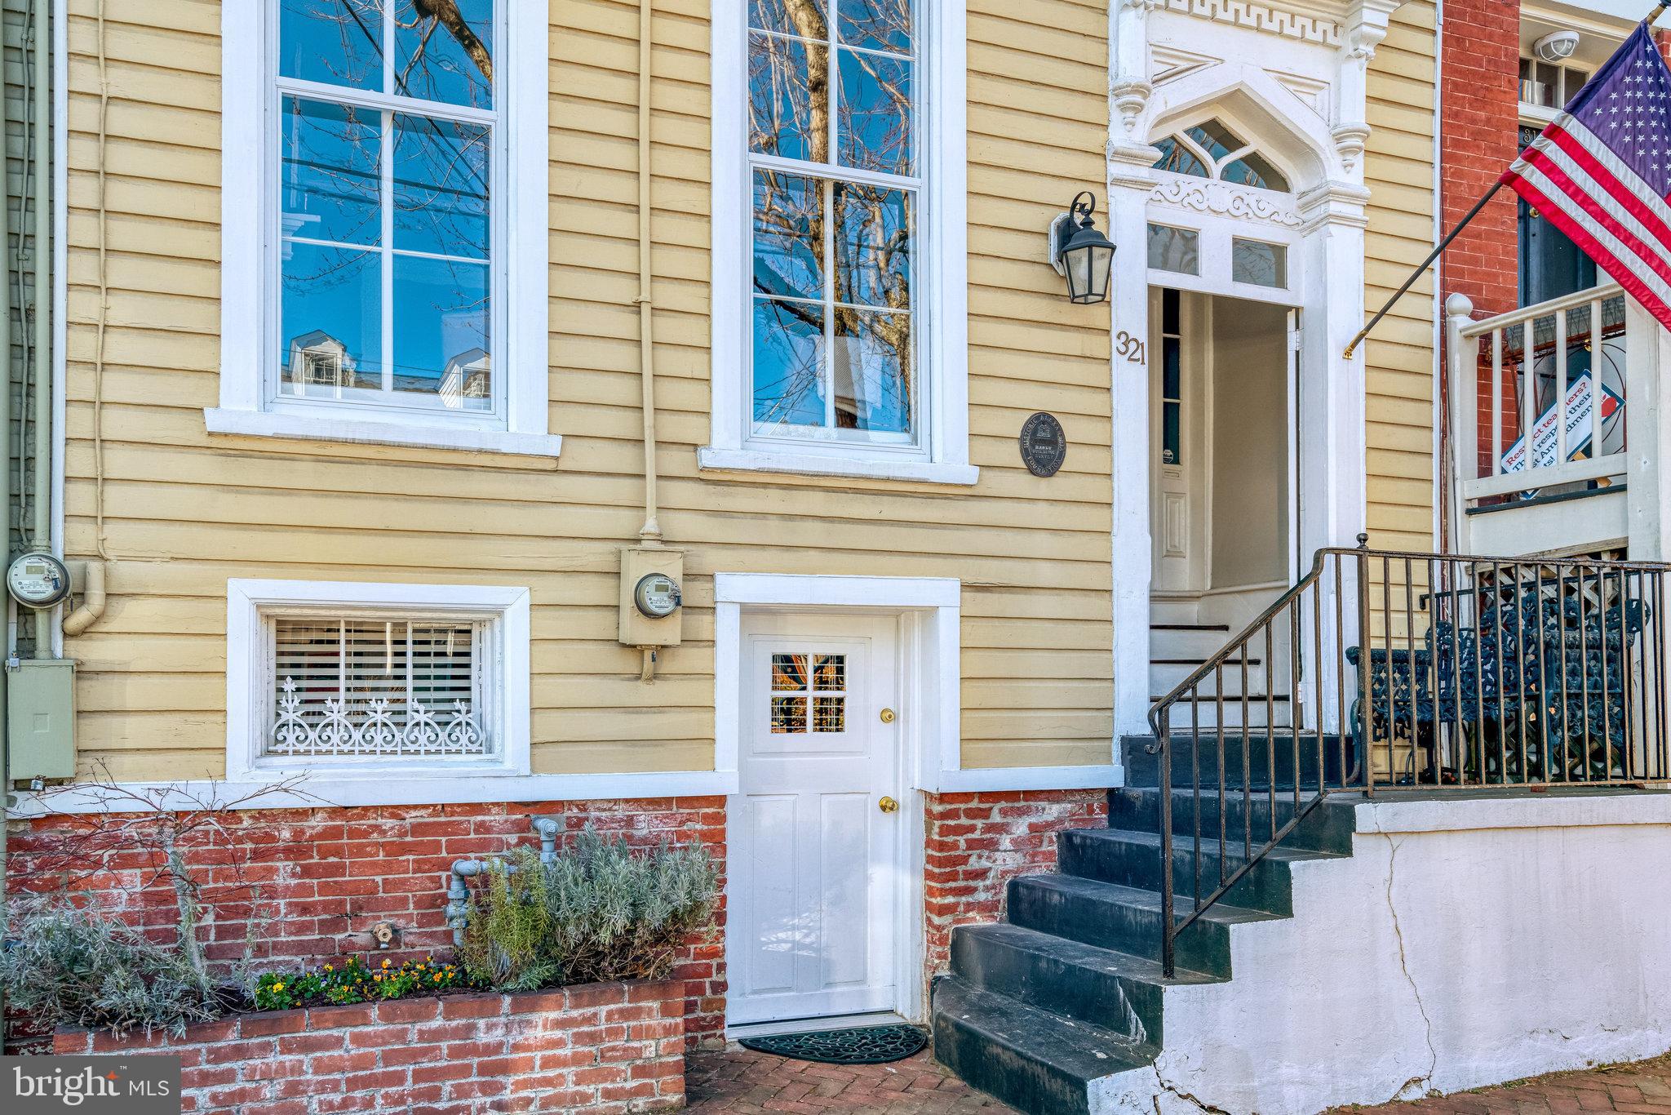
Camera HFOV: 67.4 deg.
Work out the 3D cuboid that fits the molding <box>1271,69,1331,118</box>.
[{"bbox_3d":[2.138,-2.130,5.755,0.310,0.195,0.050,2,-5,-19],"label":"molding"}]

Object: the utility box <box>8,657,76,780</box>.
[{"bbox_3d":[-2.806,0.570,4.434,0.205,0.420,0.120,1,-2,-20],"label":"utility box"}]

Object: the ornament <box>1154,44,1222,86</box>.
[{"bbox_3d":[1.716,-2.399,6.112,0.420,0.200,0.050,1,-2,-20],"label":"ornament"}]

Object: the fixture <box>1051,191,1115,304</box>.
[{"bbox_3d":[1.026,-1.284,5.231,0.210,0.420,0.270,2,-5,-19],"label":"fixture"}]

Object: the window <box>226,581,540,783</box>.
[{"bbox_3d":[-1.764,0.465,4.887,1.110,0.760,0.120,1,-2,-20],"label":"window"}]

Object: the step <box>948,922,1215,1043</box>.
[{"bbox_3d":[0.895,1.567,4.676,0.261,0.206,1.292,2,-5,-24],"label":"step"}]

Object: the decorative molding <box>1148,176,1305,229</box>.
[{"bbox_3d":[1.967,-1.813,6.390,1.000,0.150,0.050,1,-2,-20],"label":"decorative molding"}]

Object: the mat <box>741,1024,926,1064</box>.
[{"bbox_3d":[-0.014,2.050,5.301,0.800,0.020,0.430,1,-2,-20],"label":"mat"}]

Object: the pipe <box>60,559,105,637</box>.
[{"bbox_3d":[-2.693,0.145,4.485,0.140,0.270,0.100,1,-2,-20],"label":"pipe"}]

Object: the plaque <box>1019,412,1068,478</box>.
[{"bbox_3d":[0.976,-0.527,5.884,0.235,0.295,0.025,1,-2,-20],"label":"plaque"}]

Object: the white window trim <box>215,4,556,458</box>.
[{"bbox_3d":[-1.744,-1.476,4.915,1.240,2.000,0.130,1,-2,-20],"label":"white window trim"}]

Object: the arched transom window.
[{"bbox_3d":[1.752,-1.842,5.786,0.760,0.300,0.070,2,-5,-19],"label":"arched transom window"}]

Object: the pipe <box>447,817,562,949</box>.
[{"bbox_3d":[-1.309,1.278,4.939,0.440,0.500,0.160,1,-2,-20],"label":"pipe"}]

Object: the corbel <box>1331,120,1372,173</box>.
[{"bbox_3d":[2.365,-1.882,5.746,0.155,0.210,0.125,2,-5,-19],"label":"corbel"}]

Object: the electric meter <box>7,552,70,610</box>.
[{"bbox_3d":[-2.631,0.073,4.108,0.180,0.185,0.110,2,-5,-19],"label":"electric meter"}]

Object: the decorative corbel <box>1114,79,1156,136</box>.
[{"bbox_3d":[1.294,-1.933,5.393,0.155,0.210,0.125,2,-5,-19],"label":"decorative corbel"}]

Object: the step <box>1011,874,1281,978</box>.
[{"bbox_3d":[1.135,1.374,4.755,0.247,0.185,1.294,2,-5,-24],"label":"step"}]

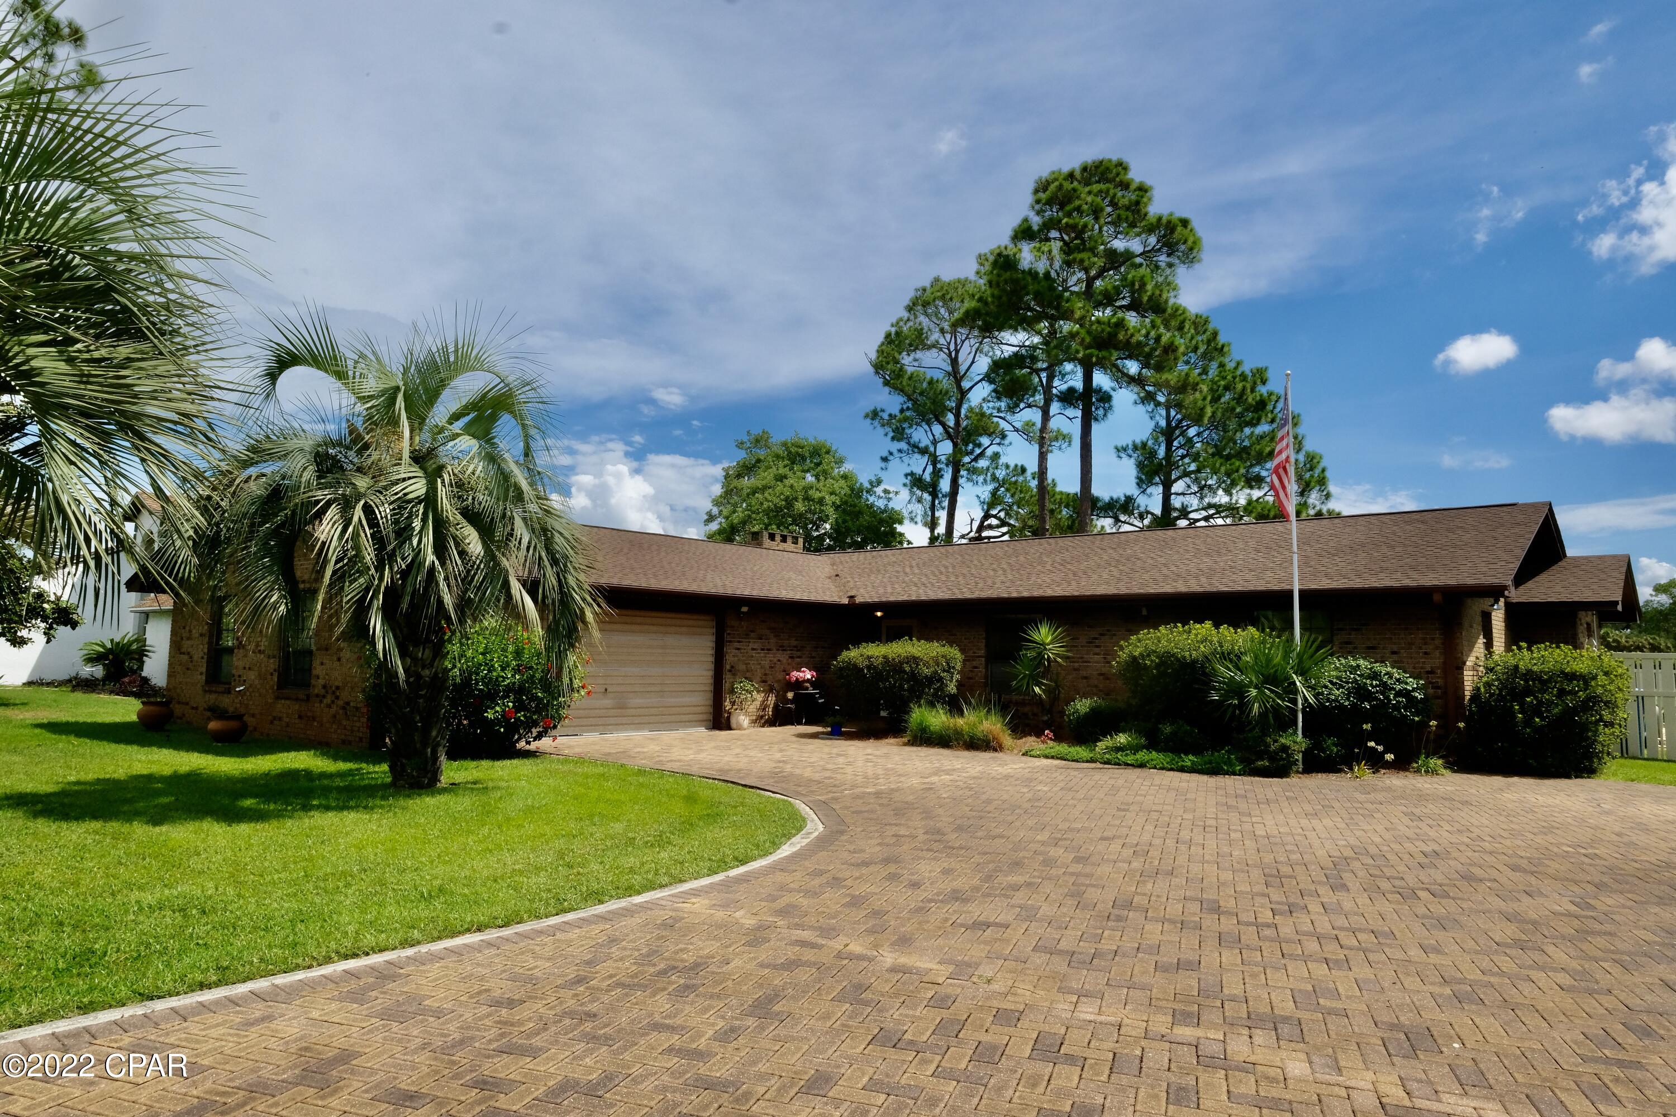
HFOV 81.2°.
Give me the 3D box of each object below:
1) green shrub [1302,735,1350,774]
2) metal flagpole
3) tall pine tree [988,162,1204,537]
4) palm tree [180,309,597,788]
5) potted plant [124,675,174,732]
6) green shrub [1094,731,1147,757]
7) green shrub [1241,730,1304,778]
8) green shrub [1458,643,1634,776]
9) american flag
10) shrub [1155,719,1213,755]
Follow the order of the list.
[{"bbox_3d":[6.678,2.663,13.391,0.575,0.476,0.575,-2,-6,26],"label":"green shrub"},{"bbox_3d":[6.325,0.127,13.543,0.090,5.536,0.090,-2,-6,25],"label":"metal flagpole"},{"bbox_3d":[9.899,-5.359,37.446,8.255,20.803,8.255,0,-6,15],"label":"tall pine tree"},{"bbox_3d":[-4.782,-0.033,10.815,4.045,4.989,4.045,3,-6,-24],"label":"palm tree"},{"bbox_3d":[-11.782,2.439,16.715,0.694,0.929,0.694,5,-7,-35],"label":"potted plant"},{"bbox_3d":[4.304,2.809,14.922,0.806,0.365,0.726,-1,-6,16],"label":"green shrub"},{"bbox_3d":[5.700,2.546,12.830,0.799,0.580,0.719,-1,-6,24],"label":"green shrub"},{"bbox_3d":[10.066,2.127,13.973,1.924,1.775,1.732,-3,-7,35],"label":"green shrub"},{"bbox_3d":[6.231,-1.533,13.704,0.330,2.033,0.250,-1,-6,25],"label":"american flag"},{"bbox_3d":[5.302,2.746,15.008,0.852,0.540,0.766,-1,-6,19],"label":"shrub"}]

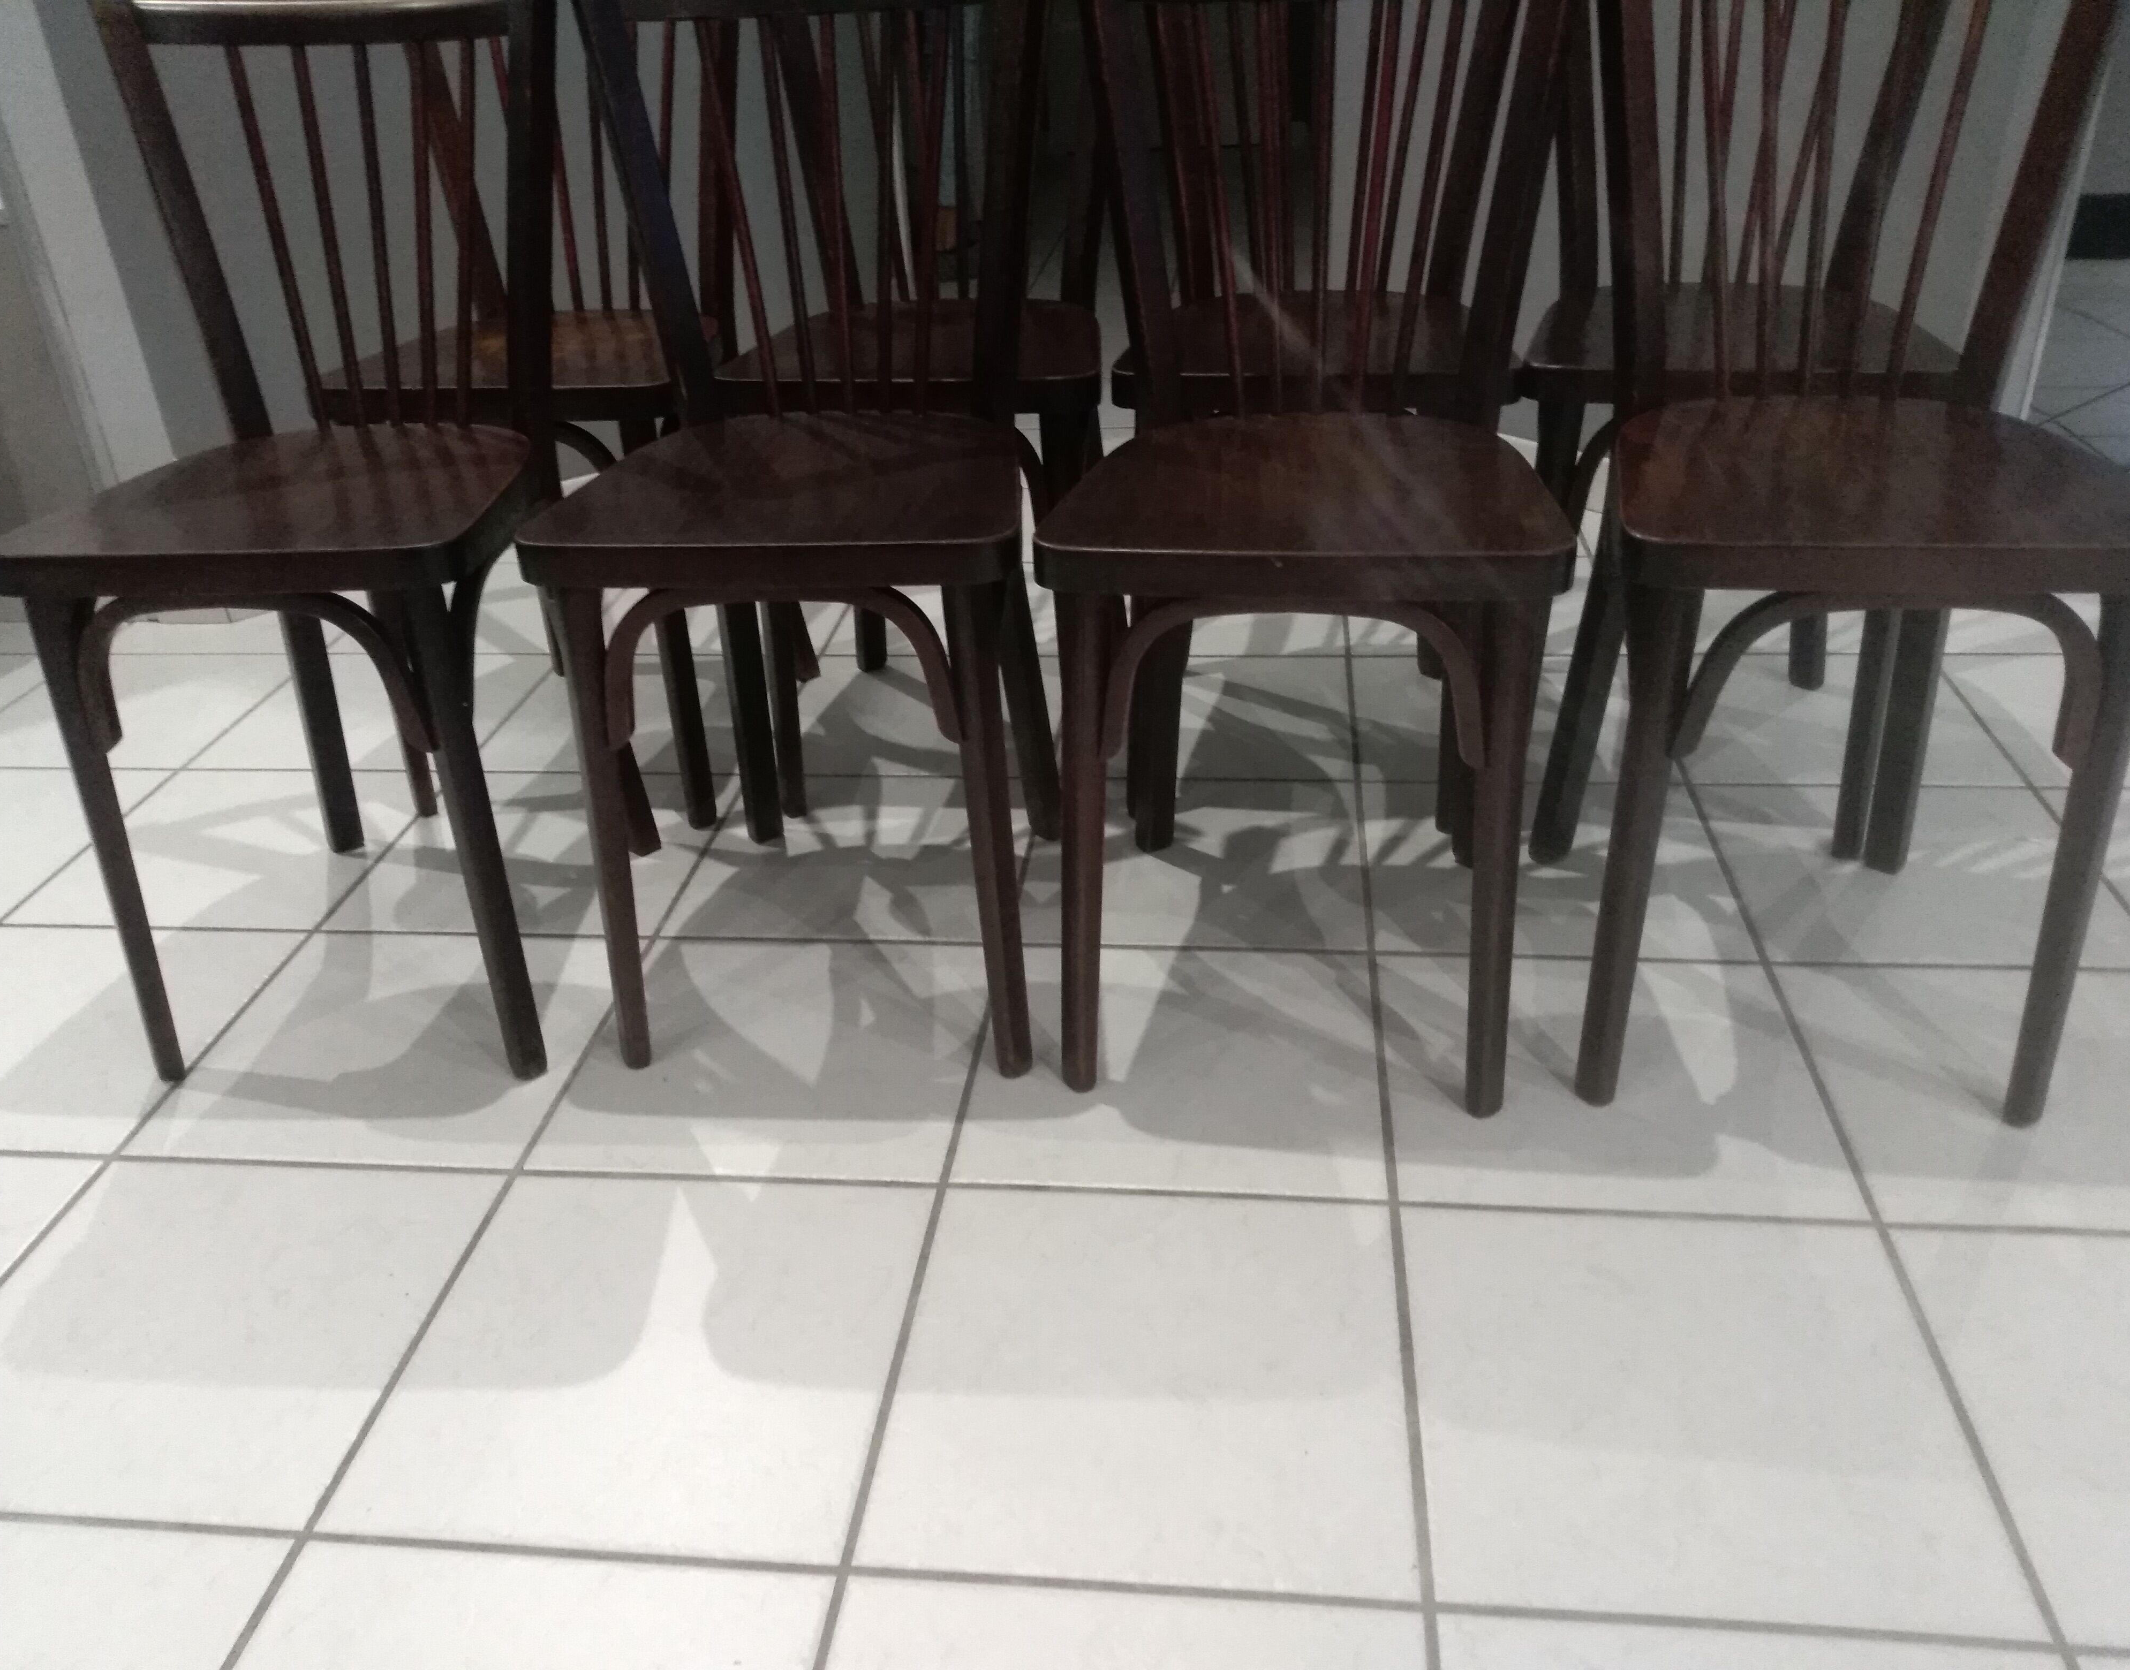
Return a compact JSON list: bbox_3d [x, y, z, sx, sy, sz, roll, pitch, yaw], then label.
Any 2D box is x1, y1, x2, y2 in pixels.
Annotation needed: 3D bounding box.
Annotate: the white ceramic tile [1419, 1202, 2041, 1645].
[{"bbox_3d":[0.395,0.363,1.074,0.336,0.010,0.327,1,30,7],"label":"white ceramic tile"}]

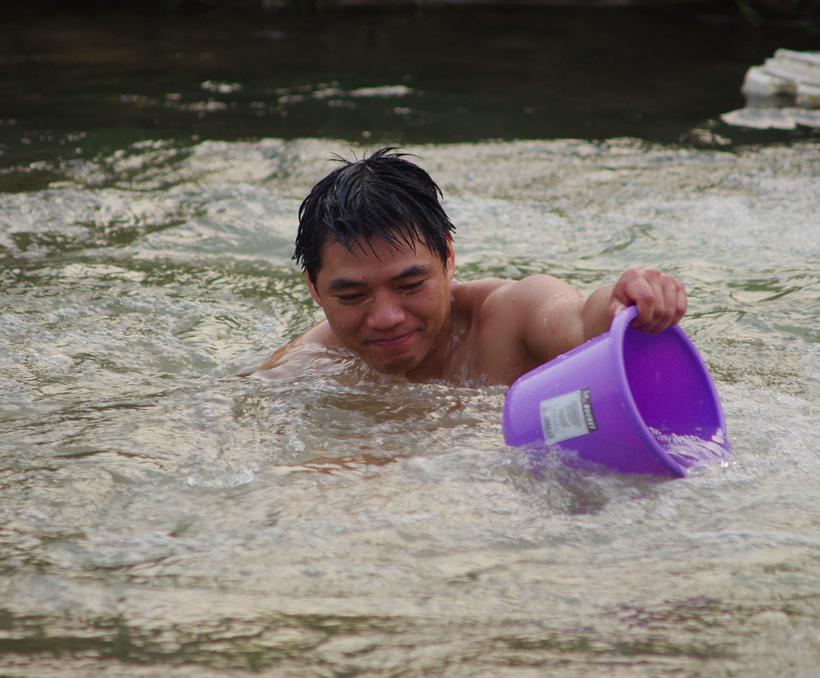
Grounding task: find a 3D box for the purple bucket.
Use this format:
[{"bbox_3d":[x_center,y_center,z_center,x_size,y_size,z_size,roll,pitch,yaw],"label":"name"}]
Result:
[{"bbox_3d":[0.211,0.089,9.100,0.173,0.206,0.206,-25,1,27],"label":"purple bucket"}]

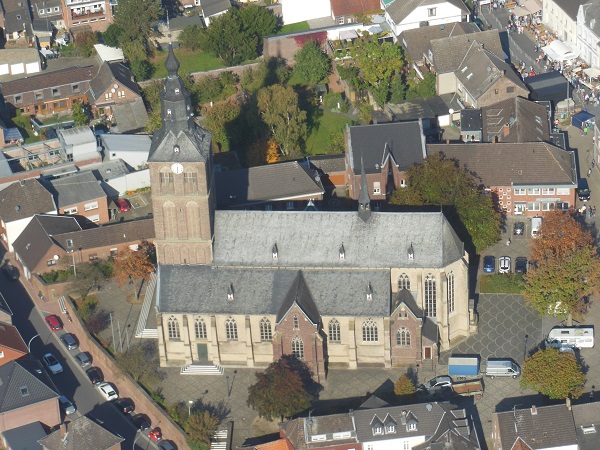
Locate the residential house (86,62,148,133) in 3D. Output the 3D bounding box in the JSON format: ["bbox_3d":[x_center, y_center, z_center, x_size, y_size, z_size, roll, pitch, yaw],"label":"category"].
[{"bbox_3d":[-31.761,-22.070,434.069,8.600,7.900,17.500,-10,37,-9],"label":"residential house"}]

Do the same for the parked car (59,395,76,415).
[{"bbox_3d":[-35.720,27.380,380.240,1.760,1.480,4.200,-18,35,-23],"label":"parked car"}]

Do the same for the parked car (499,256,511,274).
[{"bbox_3d":[33.620,6.540,407.290,1.740,1.450,3.950,-2,32,3],"label":"parked car"}]

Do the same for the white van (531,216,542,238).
[{"bbox_3d":[38.617,0.291,403.700,1.850,1.900,4.500,1,36,5],"label":"white van"}]

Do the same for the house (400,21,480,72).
[{"bbox_3d":[26.930,-34.390,466.550,16.000,8.600,10.000,-11,33,-12],"label":"house"}]

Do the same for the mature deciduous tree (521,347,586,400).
[{"bbox_3d":[37.432,22.948,366.252,9.800,9.400,9.800,-2,36,1],"label":"mature deciduous tree"}]

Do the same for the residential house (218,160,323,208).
[{"bbox_3d":[-6.720,-6.060,424.130,20.400,8.800,8.400,-8,32,-8],"label":"residential house"}]

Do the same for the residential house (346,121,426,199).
[{"bbox_3d":[14.441,-10.467,409.737,12.600,14.100,11.200,-5,36,-3],"label":"residential house"}]

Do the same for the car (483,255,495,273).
[{"bbox_3d":[30.309,6.138,396.595,1.750,1.460,4.100,1,36,5],"label":"car"}]

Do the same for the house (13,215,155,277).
[{"bbox_3d":[-35.850,2.140,415.190,23.600,7.200,11.200,-10,33,-11],"label":"house"}]

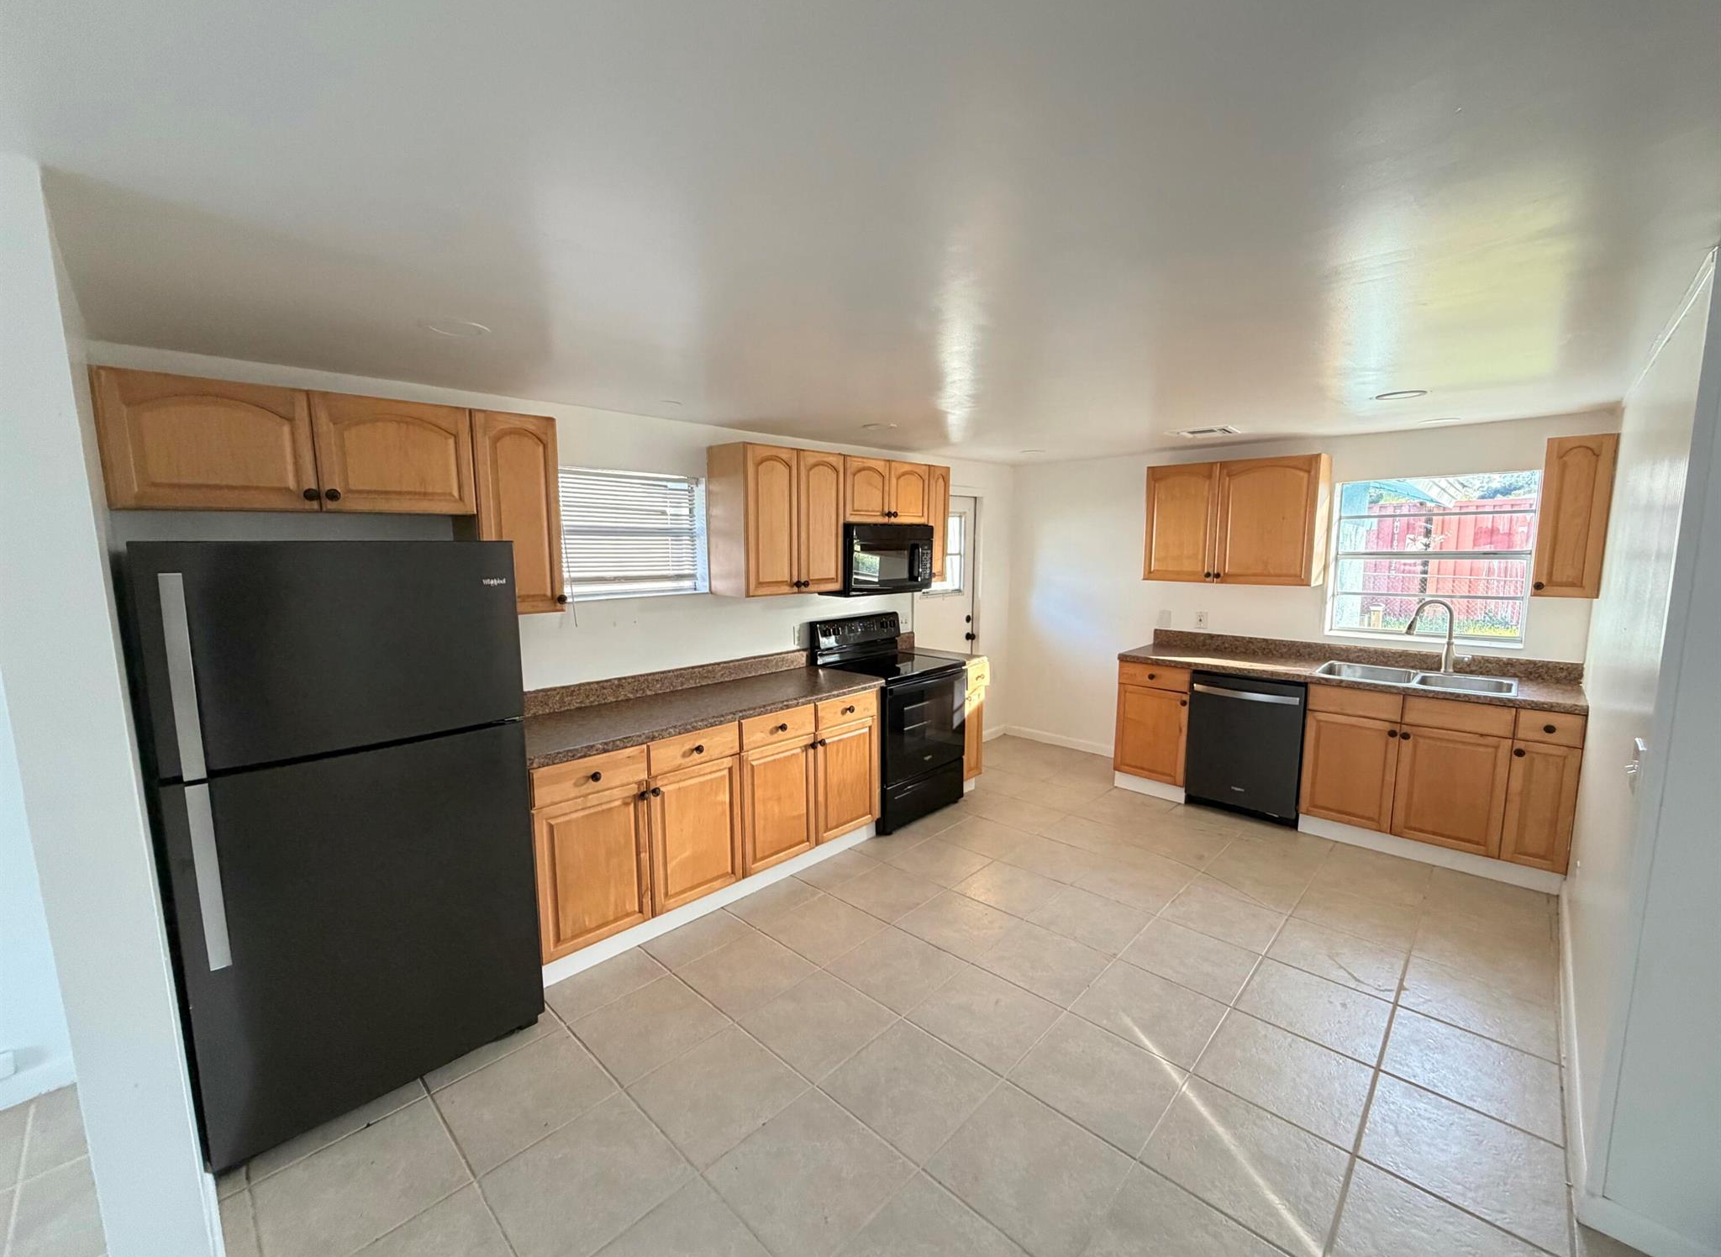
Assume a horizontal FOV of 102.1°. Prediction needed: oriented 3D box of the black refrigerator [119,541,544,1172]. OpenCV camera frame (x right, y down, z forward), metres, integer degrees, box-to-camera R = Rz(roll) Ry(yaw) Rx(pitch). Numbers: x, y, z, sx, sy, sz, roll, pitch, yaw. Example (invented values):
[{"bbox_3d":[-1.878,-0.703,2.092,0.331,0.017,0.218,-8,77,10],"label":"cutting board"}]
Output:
[{"bbox_3d":[-1.655,0.551,2.250,0.790,1.655,0.839,6,10,43],"label":"black refrigerator"}]

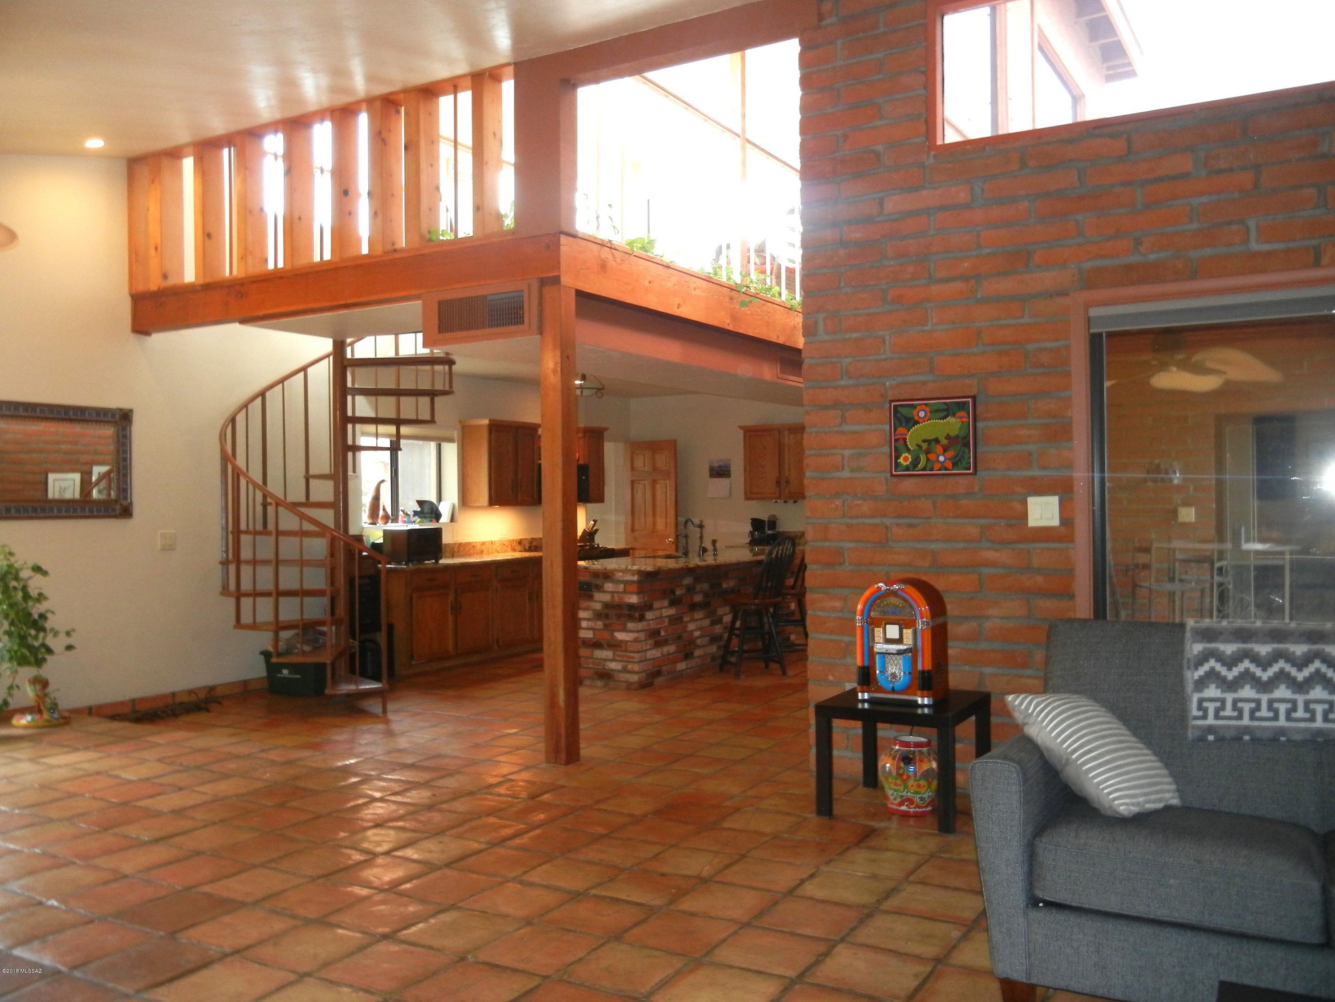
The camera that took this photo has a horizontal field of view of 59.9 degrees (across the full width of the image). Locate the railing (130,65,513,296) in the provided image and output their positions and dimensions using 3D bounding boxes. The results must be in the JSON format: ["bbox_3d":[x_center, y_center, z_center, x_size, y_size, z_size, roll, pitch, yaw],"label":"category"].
[{"bbox_3d":[-2.143,-1.835,6.968,3.191,0.908,0.180,-1,0,30],"label":"railing"}]

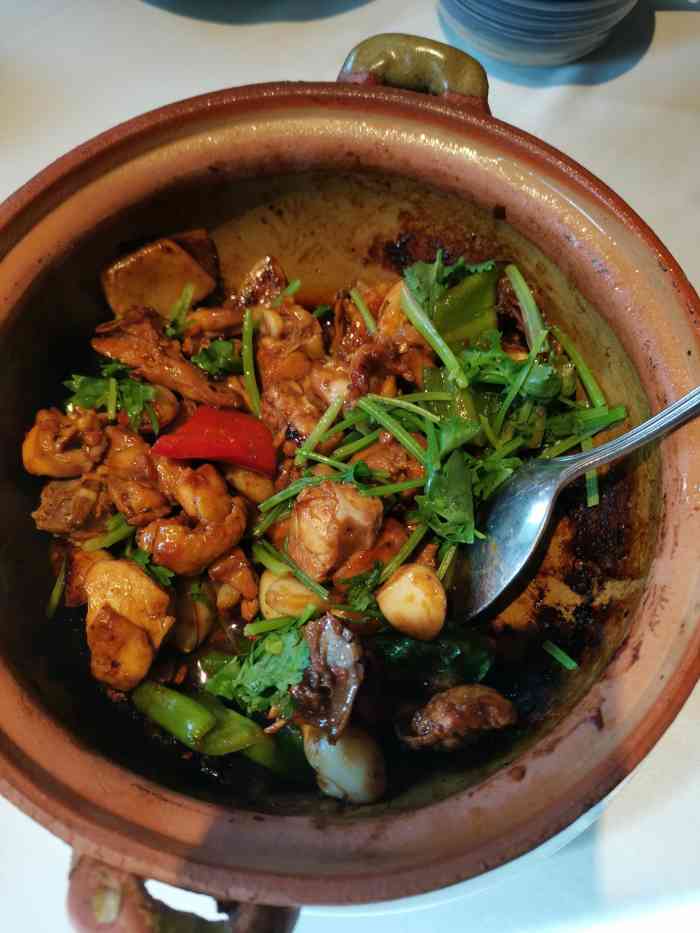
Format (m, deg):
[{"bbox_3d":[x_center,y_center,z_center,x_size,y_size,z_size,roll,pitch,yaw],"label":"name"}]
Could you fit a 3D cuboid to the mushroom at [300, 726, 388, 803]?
[{"bbox_3d":[-0.002,0.110,0.263,0.024,0.023,0.031,-33,76,-10],"label":"mushroom"}]

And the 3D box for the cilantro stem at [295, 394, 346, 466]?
[{"bbox_3d":[-0.012,-0.014,0.281,0.004,0.004,0.032,29,75,8],"label":"cilantro stem"}]

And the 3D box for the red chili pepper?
[{"bbox_3d":[-0.055,-0.010,0.282,0.047,0.016,0.022,9,73,2],"label":"red chili pepper"}]

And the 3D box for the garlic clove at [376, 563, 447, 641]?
[{"bbox_3d":[0.023,0.046,0.240,0.024,0.021,0.023,34,75,10],"label":"garlic clove"}]

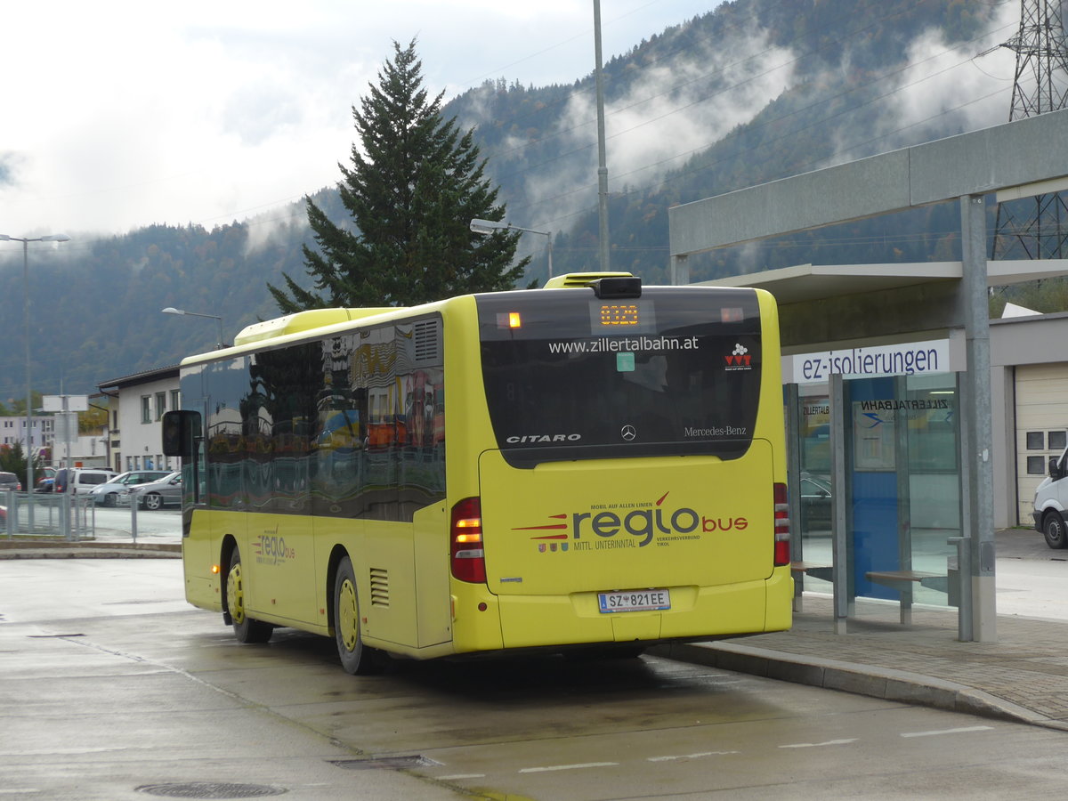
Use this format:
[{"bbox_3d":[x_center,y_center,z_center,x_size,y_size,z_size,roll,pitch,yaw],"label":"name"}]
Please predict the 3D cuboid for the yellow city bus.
[{"bbox_3d":[-0.962,0.704,24.774,2.600,3.070,10.500,-2,-1,-18],"label":"yellow city bus"}]

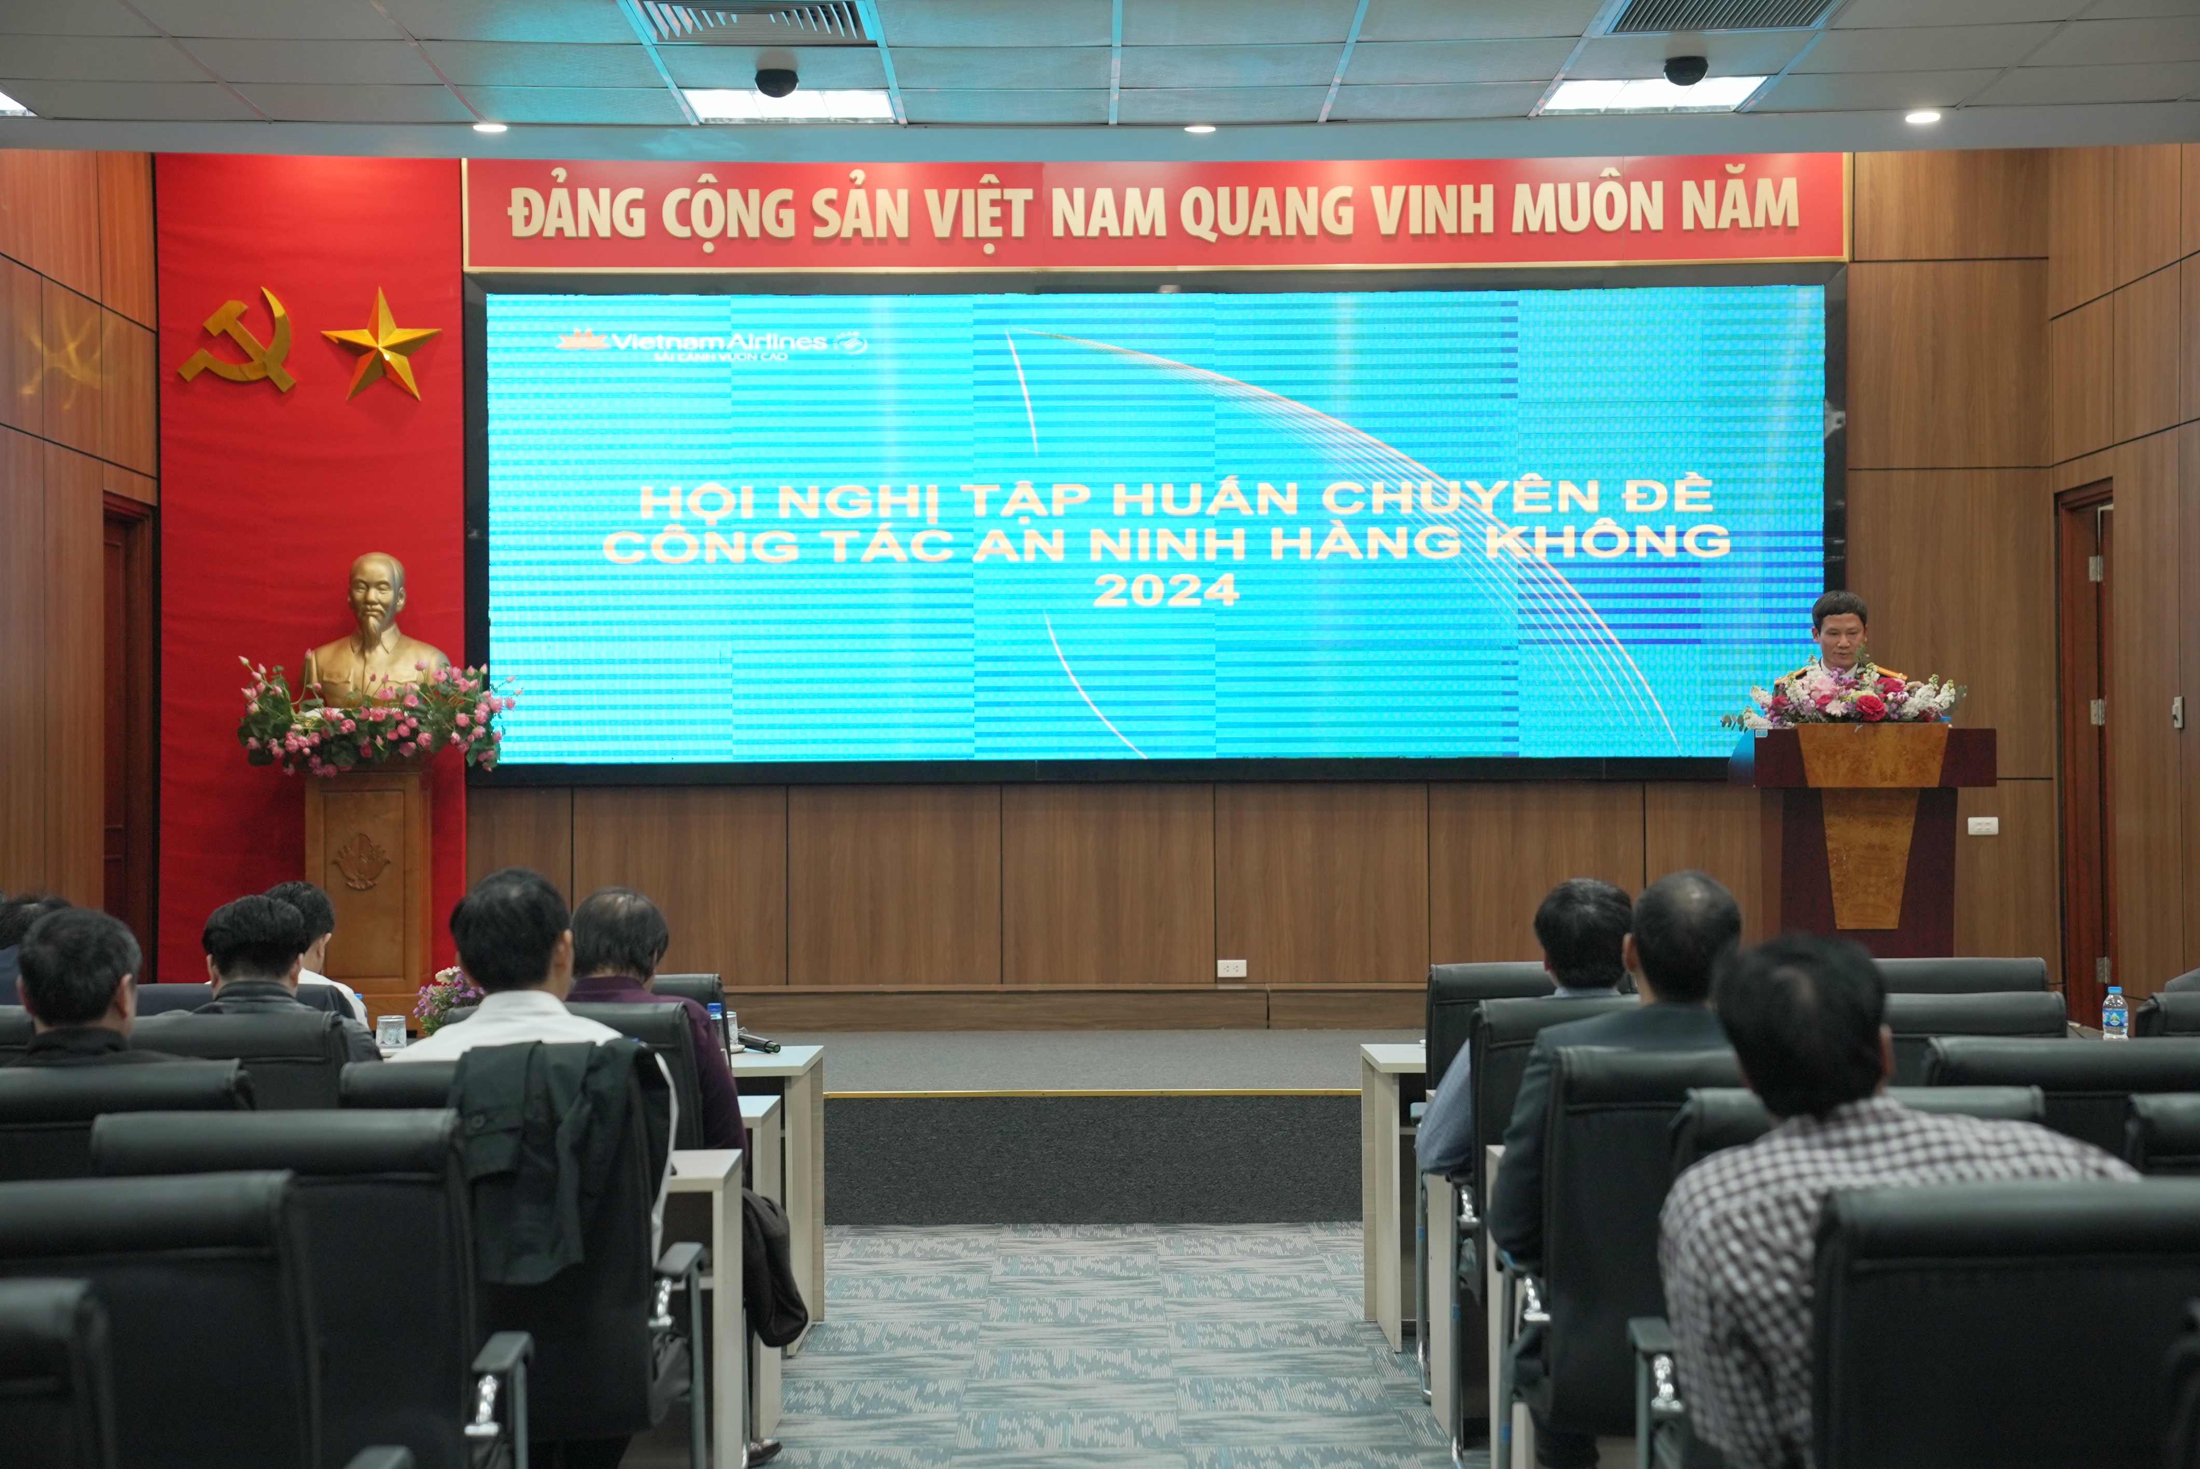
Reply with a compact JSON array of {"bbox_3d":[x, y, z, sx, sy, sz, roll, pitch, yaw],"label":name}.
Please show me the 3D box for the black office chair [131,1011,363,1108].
[{"bbox_3d":[-1.659,1.027,7.539,0.560,1.015,0.640,0,-1,-6],"label":"black office chair"}]

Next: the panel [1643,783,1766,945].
[{"bbox_3d":[2.753,0.632,16.550,0.890,0.858,0.030,0,-1,0],"label":"panel"}]

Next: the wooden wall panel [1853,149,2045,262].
[{"bbox_3d":[3.602,-2.267,16.550,0.802,0.523,0.030,0,-1,0],"label":"wooden wall panel"}]

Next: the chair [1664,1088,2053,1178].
[{"bbox_3d":[1.000,0.972,5.376,0.560,1.015,0.640,0,-1,0],"label":"chair"}]

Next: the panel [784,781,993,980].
[{"bbox_3d":[-0.865,0.640,16.550,0.894,0.843,0.030,0,-1,0],"label":"panel"}]

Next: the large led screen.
[{"bbox_3d":[0.238,-0.880,16.437,5.596,1.962,0.100,0,-1,0],"label":"large led screen"}]

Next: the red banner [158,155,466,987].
[{"bbox_3d":[-3.320,-0.619,16.483,1.283,3.622,0.040,0,-1,0],"label":"red banner"}]

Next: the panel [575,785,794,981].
[{"bbox_3d":[-1.766,0.640,16.550,0.894,0.843,0.030,0,-1,0],"label":"panel"}]

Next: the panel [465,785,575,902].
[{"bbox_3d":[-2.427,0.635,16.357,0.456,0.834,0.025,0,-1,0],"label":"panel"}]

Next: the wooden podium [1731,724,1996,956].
[{"bbox_3d":[2.625,0.570,13.486,0.815,1.210,0.550,0,-1,0],"label":"wooden podium"}]

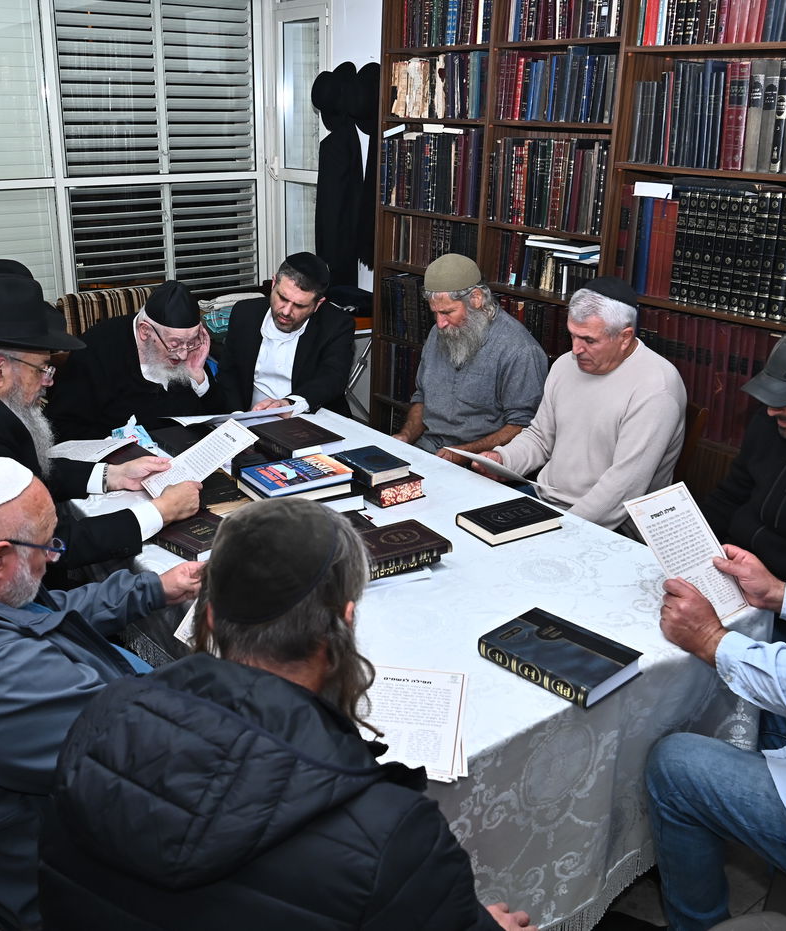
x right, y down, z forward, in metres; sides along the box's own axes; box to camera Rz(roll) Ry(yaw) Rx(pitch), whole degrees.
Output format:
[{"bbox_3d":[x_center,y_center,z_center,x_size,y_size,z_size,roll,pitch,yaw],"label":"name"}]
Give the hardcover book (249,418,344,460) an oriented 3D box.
[{"bbox_3d":[-0.294,-0.072,2.845,0.184,0.055,0.260,-13,24,-35],"label":"hardcover book"}]

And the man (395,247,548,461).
[{"bbox_3d":[0.137,-0.012,3.086,0.580,1.320,0.800,19,26,40],"label":"man"}]

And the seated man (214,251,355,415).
[{"bbox_3d":[-0.350,-0.106,3.371,0.560,1.280,0.800,-2,20,-9],"label":"seated man"}]

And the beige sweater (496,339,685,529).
[{"bbox_3d":[0.565,-0.043,2.637,0.500,0.640,0.540,-16,26,-40],"label":"beige sweater"}]

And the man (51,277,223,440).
[{"bbox_3d":[-0.762,0.038,2.982,0.580,1.255,0.850,-17,27,-41],"label":"man"}]

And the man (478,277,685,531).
[{"bbox_3d":[0.481,0.155,2.628,0.820,1.330,0.560,-16,26,-40],"label":"man"}]

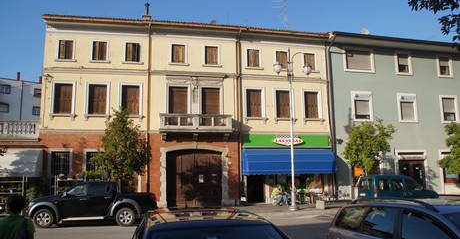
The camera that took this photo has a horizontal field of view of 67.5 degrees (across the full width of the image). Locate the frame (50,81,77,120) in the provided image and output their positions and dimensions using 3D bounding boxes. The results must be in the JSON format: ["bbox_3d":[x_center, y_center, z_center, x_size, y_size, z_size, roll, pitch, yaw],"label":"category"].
[{"bbox_3d":[-8.904,-1.055,18.422,1.263,2.031,0.200,1,-9,-10],"label":"frame"}]

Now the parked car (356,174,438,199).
[{"bbox_3d":[9.384,4.038,19.236,4.000,1.820,1.670,1,-8,-12],"label":"parked car"}]

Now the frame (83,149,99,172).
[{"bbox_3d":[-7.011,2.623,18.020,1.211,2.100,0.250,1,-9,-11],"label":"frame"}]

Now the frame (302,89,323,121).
[{"bbox_3d":[5.007,-0.832,20.850,1.284,1.998,0.220,1,-8,-12],"label":"frame"}]

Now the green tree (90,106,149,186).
[{"bbox_3d":[-5.269,2.018,16.862,2.652,5.097,2.450,1,-9,-11],"label":"green tree"}]

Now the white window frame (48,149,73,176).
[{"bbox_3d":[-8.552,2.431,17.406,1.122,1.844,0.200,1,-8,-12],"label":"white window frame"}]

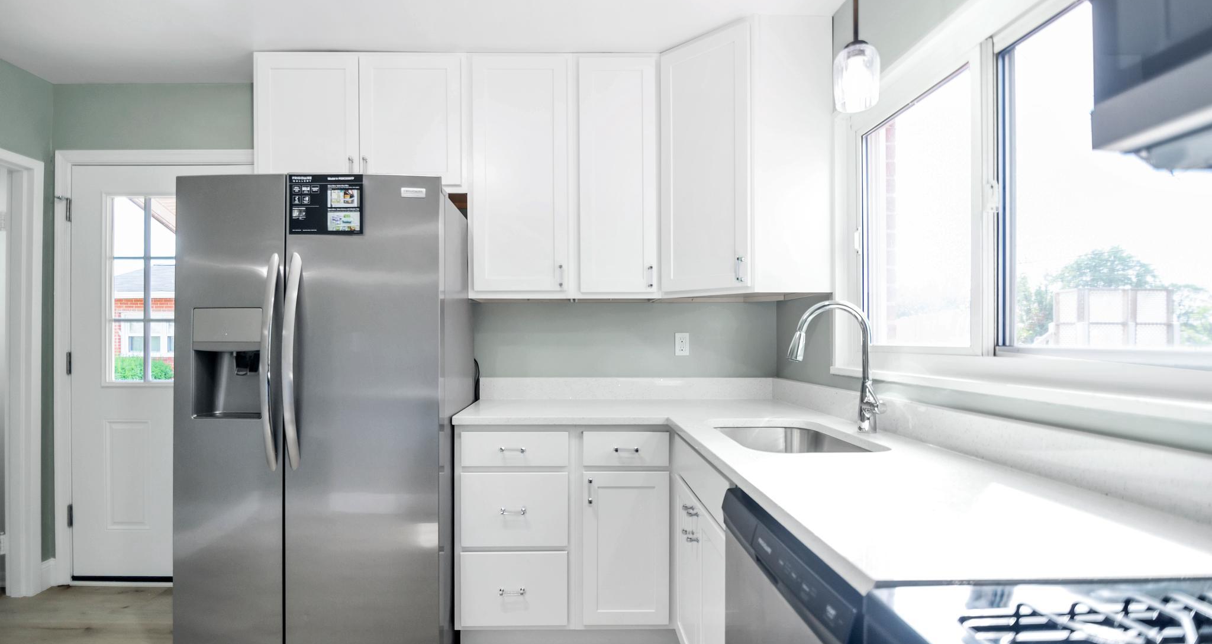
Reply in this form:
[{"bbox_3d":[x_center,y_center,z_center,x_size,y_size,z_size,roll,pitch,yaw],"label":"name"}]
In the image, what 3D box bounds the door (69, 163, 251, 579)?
[{"bbox_3d":[-2.205,0.250,2.685,0.900,2.035,0.050,0,-1,-1],"label":"door"}]

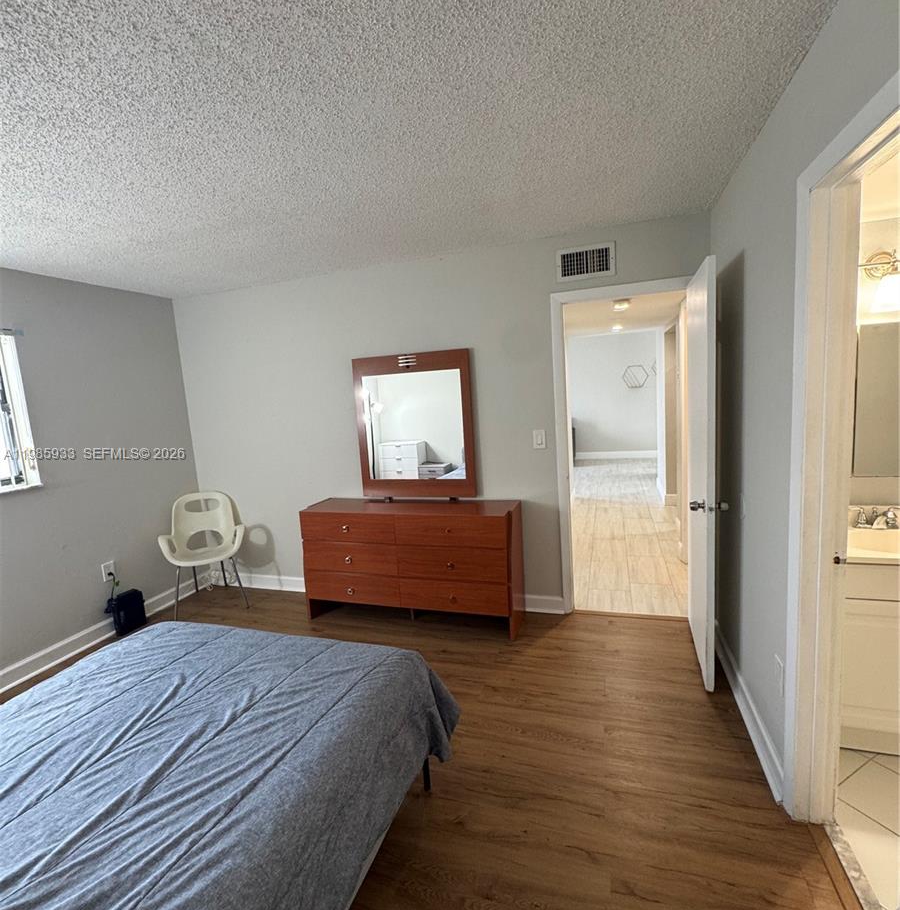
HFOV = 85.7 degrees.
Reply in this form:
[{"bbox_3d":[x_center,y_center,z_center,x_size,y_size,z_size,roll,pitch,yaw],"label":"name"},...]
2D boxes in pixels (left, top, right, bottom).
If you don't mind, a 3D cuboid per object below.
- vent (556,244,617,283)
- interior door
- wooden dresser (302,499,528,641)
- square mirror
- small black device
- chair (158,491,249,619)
[{"bbox_3d":[0.817,-1.154,2.906,0.340,0.186,0.025,-1,8,19],"label":"vent"},{"bbox_3d":[1.322,0.100,2.577,0.040,2.032,0.712,-1,8,19],"label":"interior door"},{"bbox_3d":[-0.255,0.741,3.351,1.462,0.793,0.395,-1,8,19],"label":"wooden dresser"},{"bbox_3d":[-0.255,-0.189,3.386,0.870,1.010,0.040,-1,8,19],"label":"square mirror"},{"bbox_3d":[-2.301,1.135,3.479,0.090,0.250,0.200,-1,8,19],"label":"small black device"},{"bbox_3d":[-1.930,0.751,3.822,0.610,0.866,0.600,-8,9,-25],"label":"chair"}]

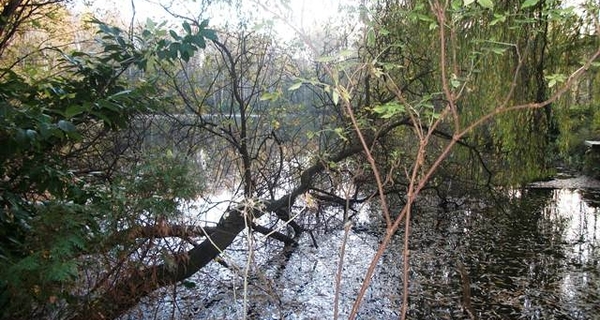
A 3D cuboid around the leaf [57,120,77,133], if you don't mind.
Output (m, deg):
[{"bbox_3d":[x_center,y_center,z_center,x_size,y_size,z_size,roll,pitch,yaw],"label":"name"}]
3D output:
[{"bbox_3d":[-1.010,-0.145,2.400,0.090,0.016,0.046,21,42,18],"label":"leaf"}]

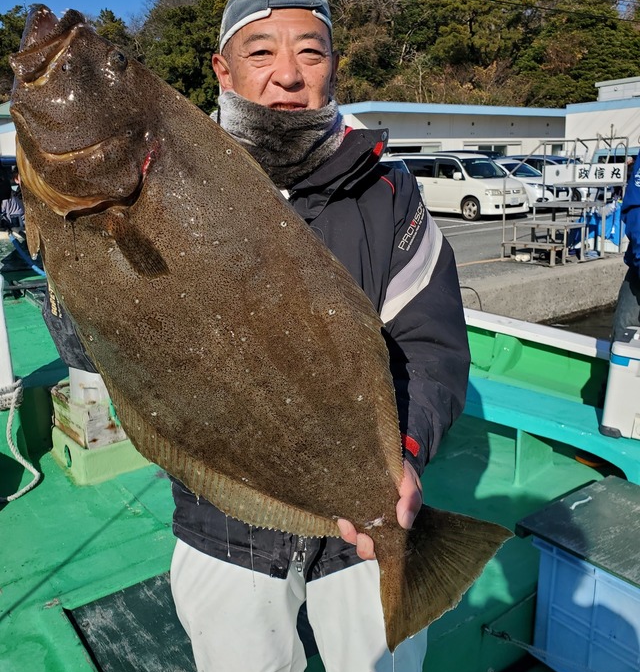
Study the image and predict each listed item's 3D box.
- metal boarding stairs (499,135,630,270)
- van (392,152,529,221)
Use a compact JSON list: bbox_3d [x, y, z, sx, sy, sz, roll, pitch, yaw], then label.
[{"bbox_3d":[4.030,-2.245,10.570,1.740,1.880,0.990,-11,17,-31],"label":"metal boarding stairs"},{"bbox_3d":[3.958,-4.469,19.058,1.700,1.840,4.650,-11,17,-32],"label":"van"}]

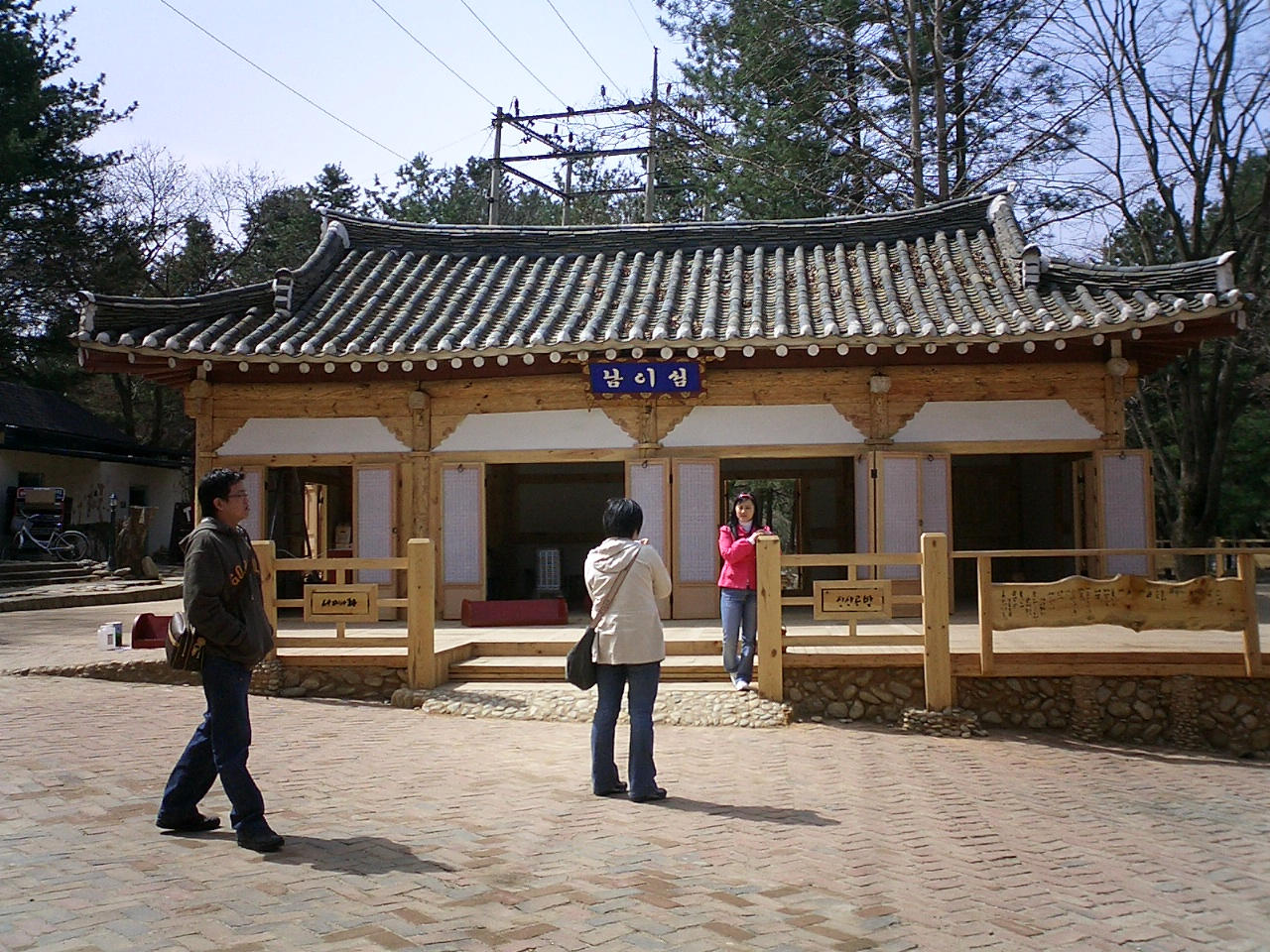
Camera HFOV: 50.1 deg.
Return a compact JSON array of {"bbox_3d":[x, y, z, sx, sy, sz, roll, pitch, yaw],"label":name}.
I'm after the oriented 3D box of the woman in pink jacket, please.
[{"bbox_3d":[0.883,0.903,10.740,0.470,1.580,0.360,-1,-2,7],"label":"woman in pink jacket"}]

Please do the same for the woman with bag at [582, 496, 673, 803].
[{"bbox_3d":[-0.031,0.916,7.244,0.500,1.590,0.420,-2,-3,19],"label":"woman with bag"}]

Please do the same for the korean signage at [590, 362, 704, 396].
[{"bbox_3d":[0.114,-1.126,15.638,1.330,0.410,0.100,-1,16,6],"label":"korean signage"}]

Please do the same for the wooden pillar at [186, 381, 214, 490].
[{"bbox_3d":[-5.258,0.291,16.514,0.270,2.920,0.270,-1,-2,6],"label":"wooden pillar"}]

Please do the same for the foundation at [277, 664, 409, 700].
[{"bbox_3d":[-2.437,1.743,11.488,1.180,0.300,0.350,-1,-2,6],"label":"foundation"}]

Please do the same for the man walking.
[{"bbox_3d":[-1.926,0.835,6.295,0.580,1.720,0.480,-1,-2,16],"label":"man walking"}]

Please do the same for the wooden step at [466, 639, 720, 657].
[{"bbox_3d":[-0.172,1.578,12.301,2.770,0.140,0.400,-1,-2,6],"label":"wooden step"}]

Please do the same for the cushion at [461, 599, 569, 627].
[{"bbox_3d":[-1.340,1.496,14.941,1.080,0.300,0.450,0,-2,-12],"label":"cushion"}]

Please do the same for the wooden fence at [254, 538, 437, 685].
[{"bbox_3d":[-2.402,1.144,11.337,1.540,1.220,0.200,-1,-2,6],"label":"wooden fence"}]

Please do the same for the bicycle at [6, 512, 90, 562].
[{"bbox_3d":[-11.889,1.236,27.500,1.680,1.020,0.550,0,-2,-16],"label":"bicycle"}]

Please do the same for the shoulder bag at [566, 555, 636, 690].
[{"bbox_3d":[-0.177,0.778,7.215,0.370,0.700,0.280,-2,-3,20],"label":"shoulder bag"}]

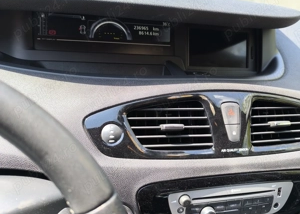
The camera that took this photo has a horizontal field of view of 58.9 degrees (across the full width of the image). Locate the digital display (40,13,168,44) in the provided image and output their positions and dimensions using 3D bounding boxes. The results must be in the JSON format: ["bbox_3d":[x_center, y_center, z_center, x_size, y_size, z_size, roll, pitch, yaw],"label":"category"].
[{"bbox_3d":[-0.080,-0.145,0.504,0.248,0.048,0.015,0,12,-14],"label":"digital display"}]

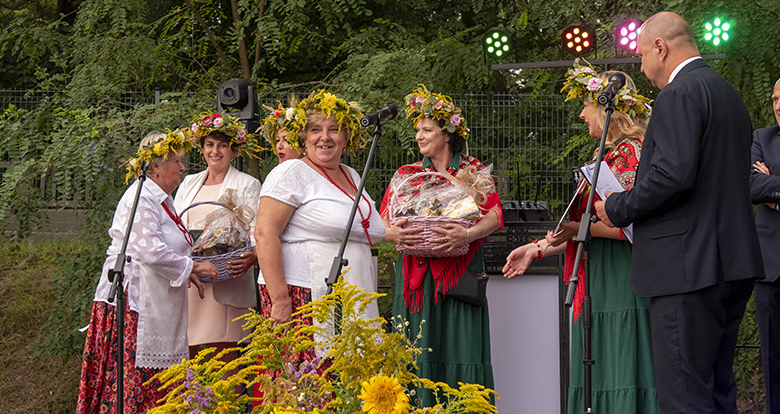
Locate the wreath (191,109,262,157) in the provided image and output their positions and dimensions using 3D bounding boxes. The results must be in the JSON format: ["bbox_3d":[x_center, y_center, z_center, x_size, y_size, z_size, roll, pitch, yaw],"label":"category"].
[{"bbox_3d":[-0.811,-0.359,7.200,0.370,0.220,0.330,0,-7,3],"label":"wreath"}]

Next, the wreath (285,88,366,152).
[{"bbox_3d":[-0.275,-0.369,6.150,0.350,0.250,0.310,1,-10,-3],"label":"wreath"}]

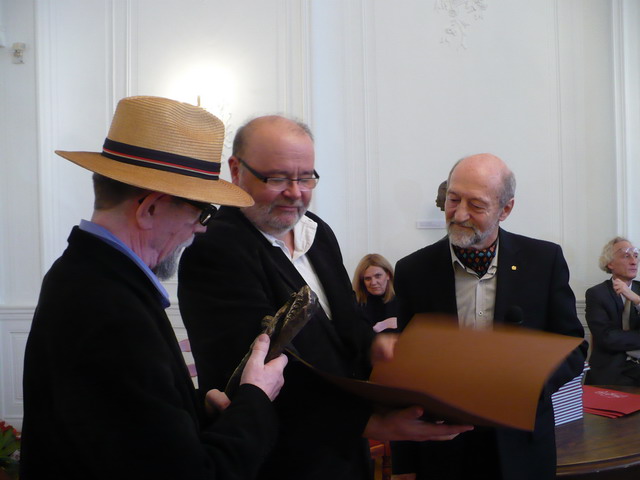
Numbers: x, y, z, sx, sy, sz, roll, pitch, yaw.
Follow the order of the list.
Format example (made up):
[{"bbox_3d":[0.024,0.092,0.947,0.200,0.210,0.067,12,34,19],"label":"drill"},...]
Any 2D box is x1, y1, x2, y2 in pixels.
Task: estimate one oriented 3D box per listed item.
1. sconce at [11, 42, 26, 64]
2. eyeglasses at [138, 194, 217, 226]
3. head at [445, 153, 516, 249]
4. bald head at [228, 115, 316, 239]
[{"bbox_3d":[-2.049,-1.268,4.650,0.105,0.145,0.100,-1,2,3],"label":"sconce"},{"bbox_3d":[-0.278,-0.053,1.265,0.143,0.045,0.140,13,-5,-21],"label":"eyeglasses"},{"bbox_3d":[0.411,-0.101,1.740,0.170,0.250,0.210,9,19,32],"label":"head"},{"bbox_3d":[-0.097,-0.132,1.400,0.175,0.255,0.215,0,22,-35],"label":"bald head"}]

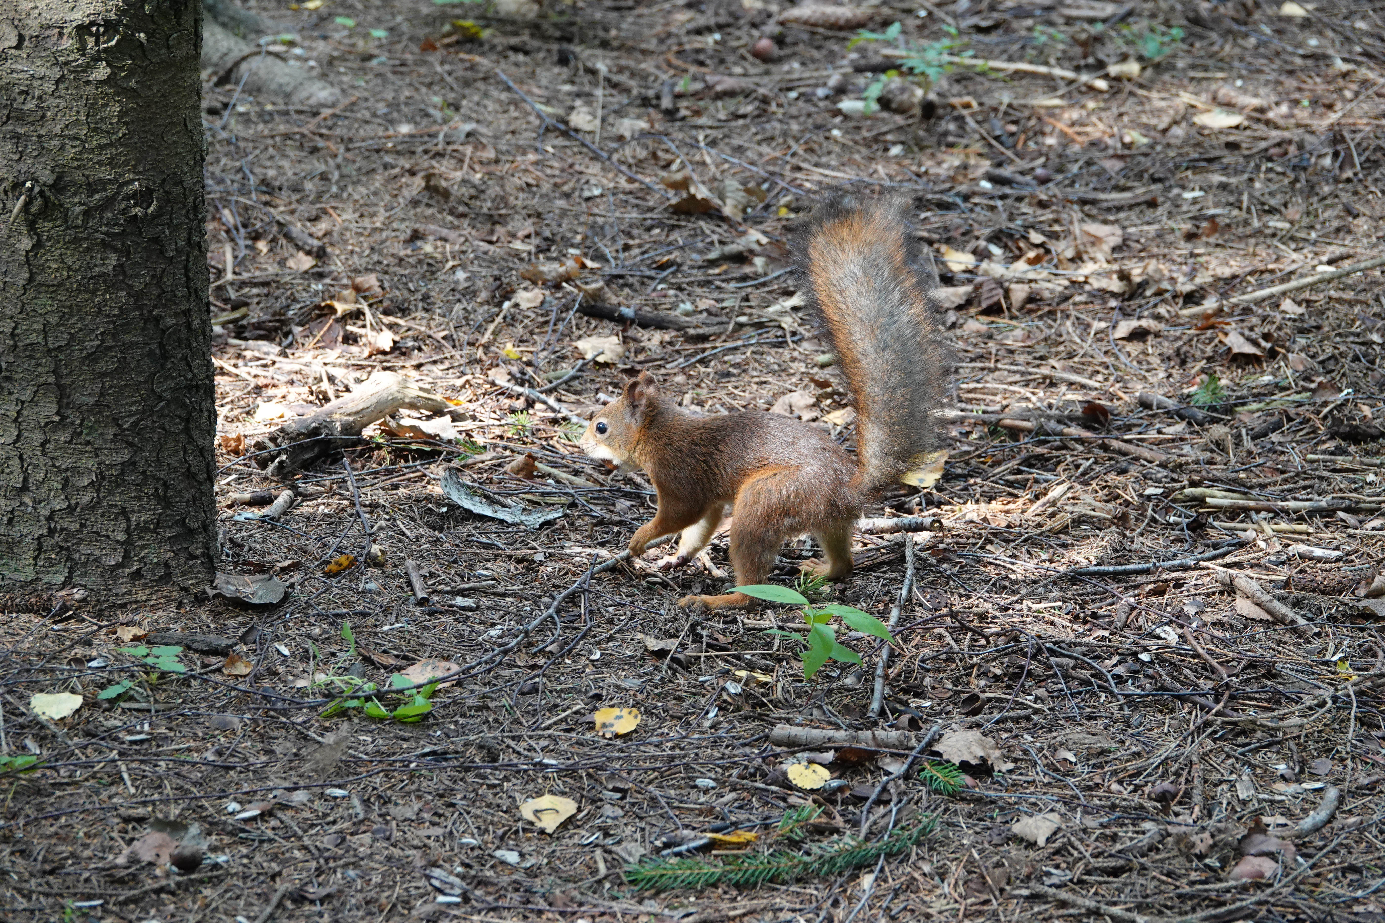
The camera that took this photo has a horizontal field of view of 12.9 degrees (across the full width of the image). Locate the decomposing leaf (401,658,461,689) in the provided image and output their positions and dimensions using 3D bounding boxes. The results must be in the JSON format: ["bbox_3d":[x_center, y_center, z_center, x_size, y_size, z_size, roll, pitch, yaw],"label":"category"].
[{"bbox_3d":[-0.180,0.146,4.201,0.044,0.007,0.044,0,21,0],"label":"decomposing leaf"}]

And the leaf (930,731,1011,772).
[{"bbox_3d":[0.184,0.192,4.050,0.052,0.014,0.034,1,22,0],"label":"leaf"}]

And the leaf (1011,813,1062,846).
[{"bbox_3d":[0.223,0.238,3.958,0.035,0.008,0.040,0,21,0],"label":"leaf"}]

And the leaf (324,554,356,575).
[{"bbox_3d":[-0.249,0.073,4.333,0.023,0.008,0.018,1,22,0],"label":"leaf"}]

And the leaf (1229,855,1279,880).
[{"bbox_3d":[0.358,0.259,3.899,0.032,0.009,0.018,1,22,0],"label":"leaf"}]

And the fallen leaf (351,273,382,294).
[{"bbox_3d":[-0.258,-0.141,4.846,0.025,0.011,0.017,1,22,0],"label":"fallen leaf"}]

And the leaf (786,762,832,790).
[{"bbox_3d":[0.071,0.193,3.749,0.028,0.006,0.027,0,25,0],"label":"leaf"}]

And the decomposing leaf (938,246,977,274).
[{"bbox_3d":[0.194,-0.147,4.477,0.028,0.008,0.029,0,25,0],"label":"decomposing leaf"}]

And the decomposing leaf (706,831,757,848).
[{"bbox_3d":[0.025,0.244,3.947,0.036,0.006,0.020,0,21,0],"label":"decomposing leaf"}]

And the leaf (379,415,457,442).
[{"bbox_3d":[-0.207,-0.025,4.637,0.056,0.013,0.034,0,21,0],"label":"leaf"}]

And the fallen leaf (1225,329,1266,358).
[{"bbox_3d":[0.434,-0.092,4.814,0.033,0.012,0.036,0,21,0],"label":"fallen leaf"}]

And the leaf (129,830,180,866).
[{"bbox_3d":[-0.323,0.232,3.661,0.031,0.010,0.028,0,25,0],"label":"leaf"}]

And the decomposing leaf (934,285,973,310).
[{"bbox_3d":[0.186,-0.118,4.411,0.031,0.011,0.024,0,25,0],"label":"decomposing leaf"}]

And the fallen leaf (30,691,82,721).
[{"bbox_3d":[-0.427,0.164,4.111,0.035,0.006,0.032,1,22,0],"label":"fallen leaf"}]

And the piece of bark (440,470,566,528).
[{"bbox_3d":[-0.140,0.027,4.479,0.092,0.025,0.045,9,22,23],"label":"piece of bark"}]

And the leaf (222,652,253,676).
[{"bbox_3d":[-0.310,0.138,4.171,0.021,0.010,0.019,1,22,0],"label":"leaf"}]

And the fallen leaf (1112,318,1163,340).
[{"bbox_3d":[0.317,-0.094,4.359,0.036,0.011,0.021,0,25,0],"label":"fallen leaf"}]

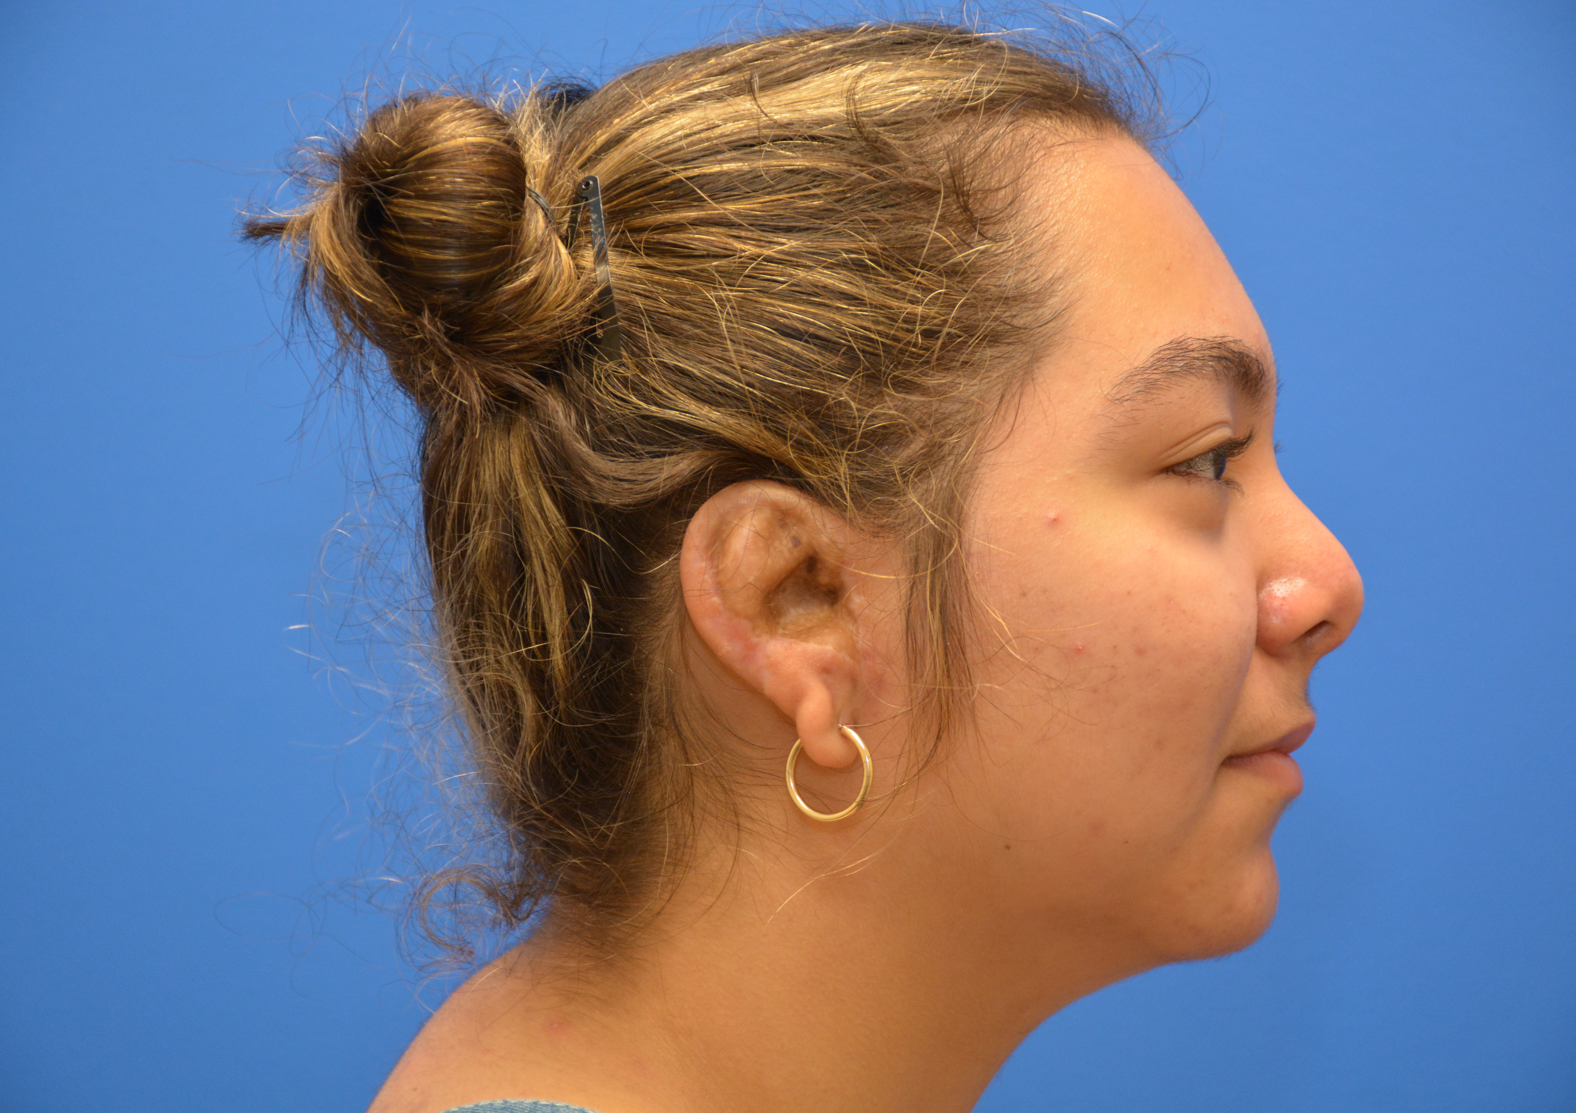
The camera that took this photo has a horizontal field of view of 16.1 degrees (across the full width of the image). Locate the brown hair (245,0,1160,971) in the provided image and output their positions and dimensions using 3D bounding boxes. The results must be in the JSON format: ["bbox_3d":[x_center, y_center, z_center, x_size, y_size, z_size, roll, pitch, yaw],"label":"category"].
[{"bbox_3d":[-0.021,-0.016,1.260,0.203,0.211,0.168,0,0,7],"label":"brown hair"}]

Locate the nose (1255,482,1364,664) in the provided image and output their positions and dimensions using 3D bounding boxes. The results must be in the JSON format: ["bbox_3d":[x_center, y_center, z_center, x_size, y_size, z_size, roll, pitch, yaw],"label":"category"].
[{"bbox_3d":[0.116,0.004,1.243,0.025,0.042,0.036,0,0,7],"label":"nose"}]

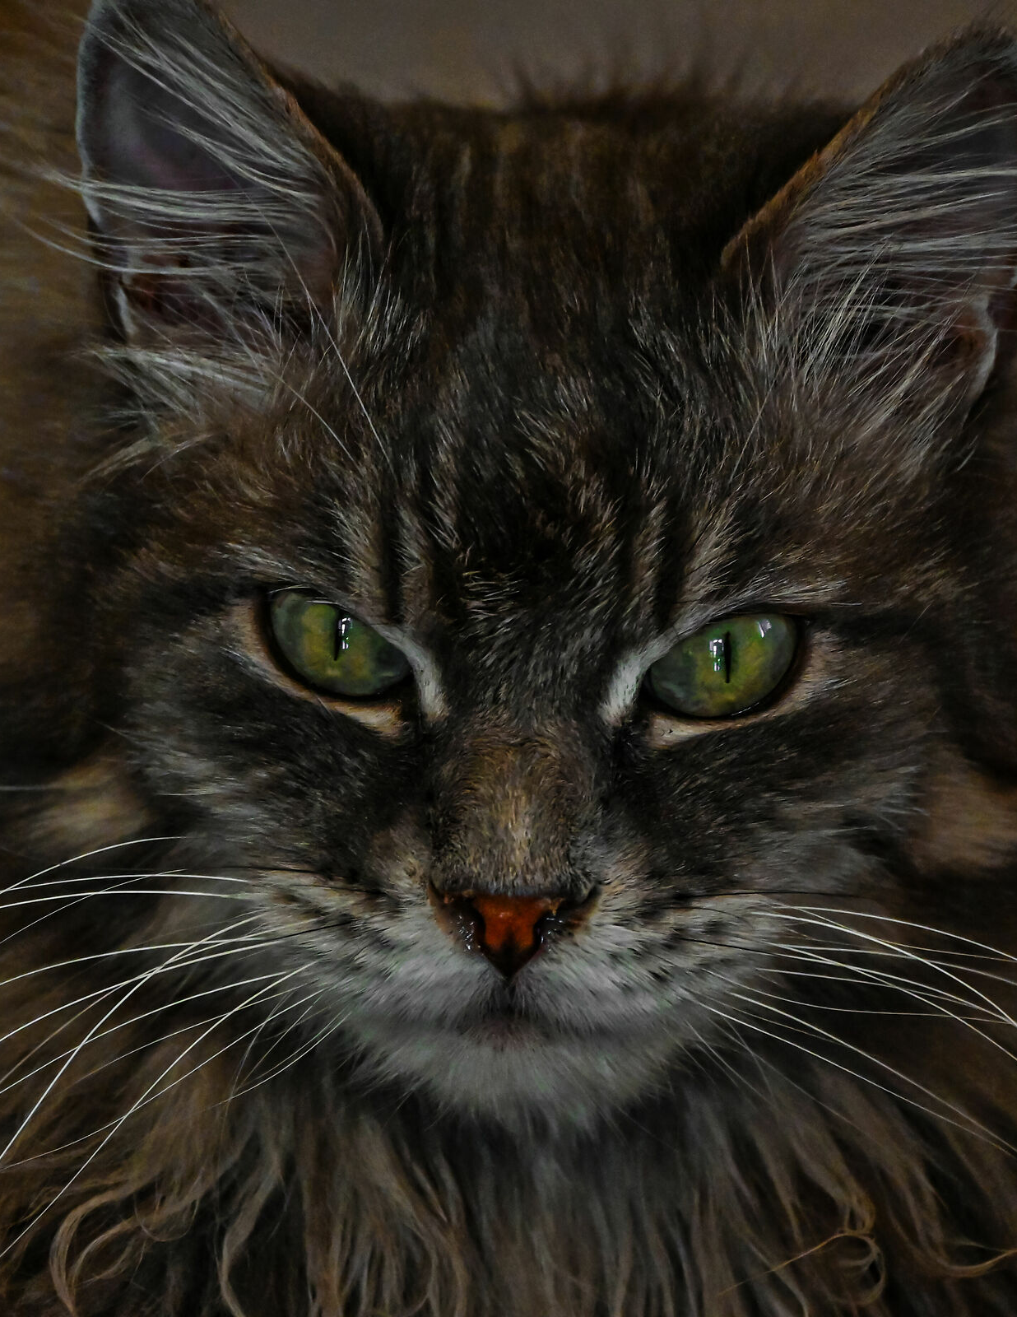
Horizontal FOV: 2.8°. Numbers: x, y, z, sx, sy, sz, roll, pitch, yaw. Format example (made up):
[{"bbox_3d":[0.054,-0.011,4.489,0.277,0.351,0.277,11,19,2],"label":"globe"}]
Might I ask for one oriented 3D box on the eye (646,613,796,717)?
[{"bbox_3d":[0.024,0.001,2.303,0.017,0.012,0.011,3,6,-4],"label":"eye"}]

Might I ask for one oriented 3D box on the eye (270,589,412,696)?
[{"bbox_3d":[-0.019,-0.002,2.303,0.017,0.012,0.011,4,6,3],"label":"eye"}]

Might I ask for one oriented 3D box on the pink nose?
[{"bbox_3d":[-0.001,0.031,2.275,0.014,0.010,0.009,4,6,1],"label":"pink nose"}]

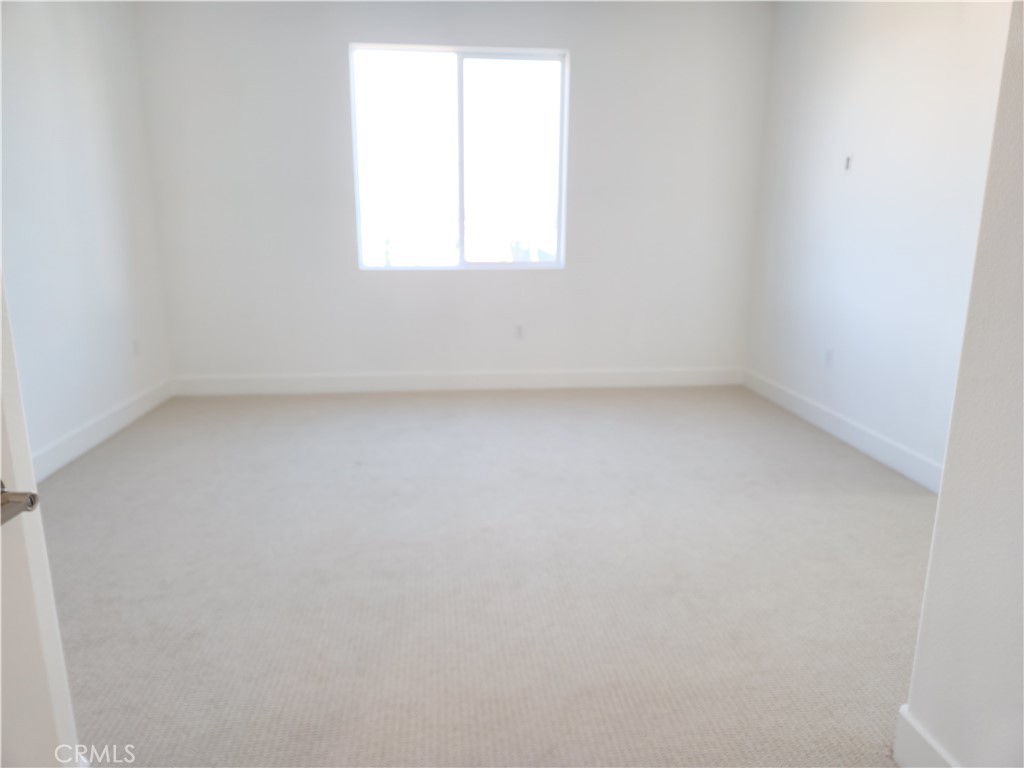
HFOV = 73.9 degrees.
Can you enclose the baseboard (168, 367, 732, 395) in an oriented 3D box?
[{"bbox_3d":[-0.329,-0.023,5.251,4.402,0.152,0.018,-1,13,-5],"label":"baseboard"}]

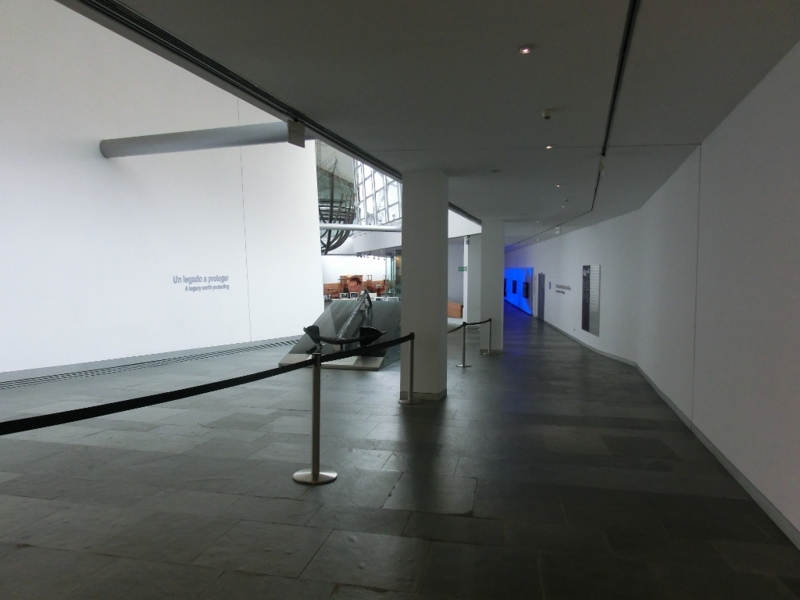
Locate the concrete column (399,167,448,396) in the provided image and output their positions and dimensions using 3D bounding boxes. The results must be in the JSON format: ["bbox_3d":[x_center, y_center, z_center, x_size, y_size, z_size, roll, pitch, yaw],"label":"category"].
[{"bbox_3d":[0.381,-0.211,8.368,0.570,3.350,0.570,1,3,18],"label":"concrete column"}]

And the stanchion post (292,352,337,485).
[{"bbox_3d":[-0.652,0.910,4.338,0.350,0.985,0.350,0,3,0],"label":"stanchion post"}]

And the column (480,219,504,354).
[{"bbox_3d":[2.642,-0.400,15.842,0.570,3.850,0.570,1,3,18],"label":"column"}]

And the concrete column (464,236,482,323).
[{"bbox_3d":[3.118,-0.770,23.902,0.570,3.950,0.570,0,3,-7],"label":"concrete column"}]

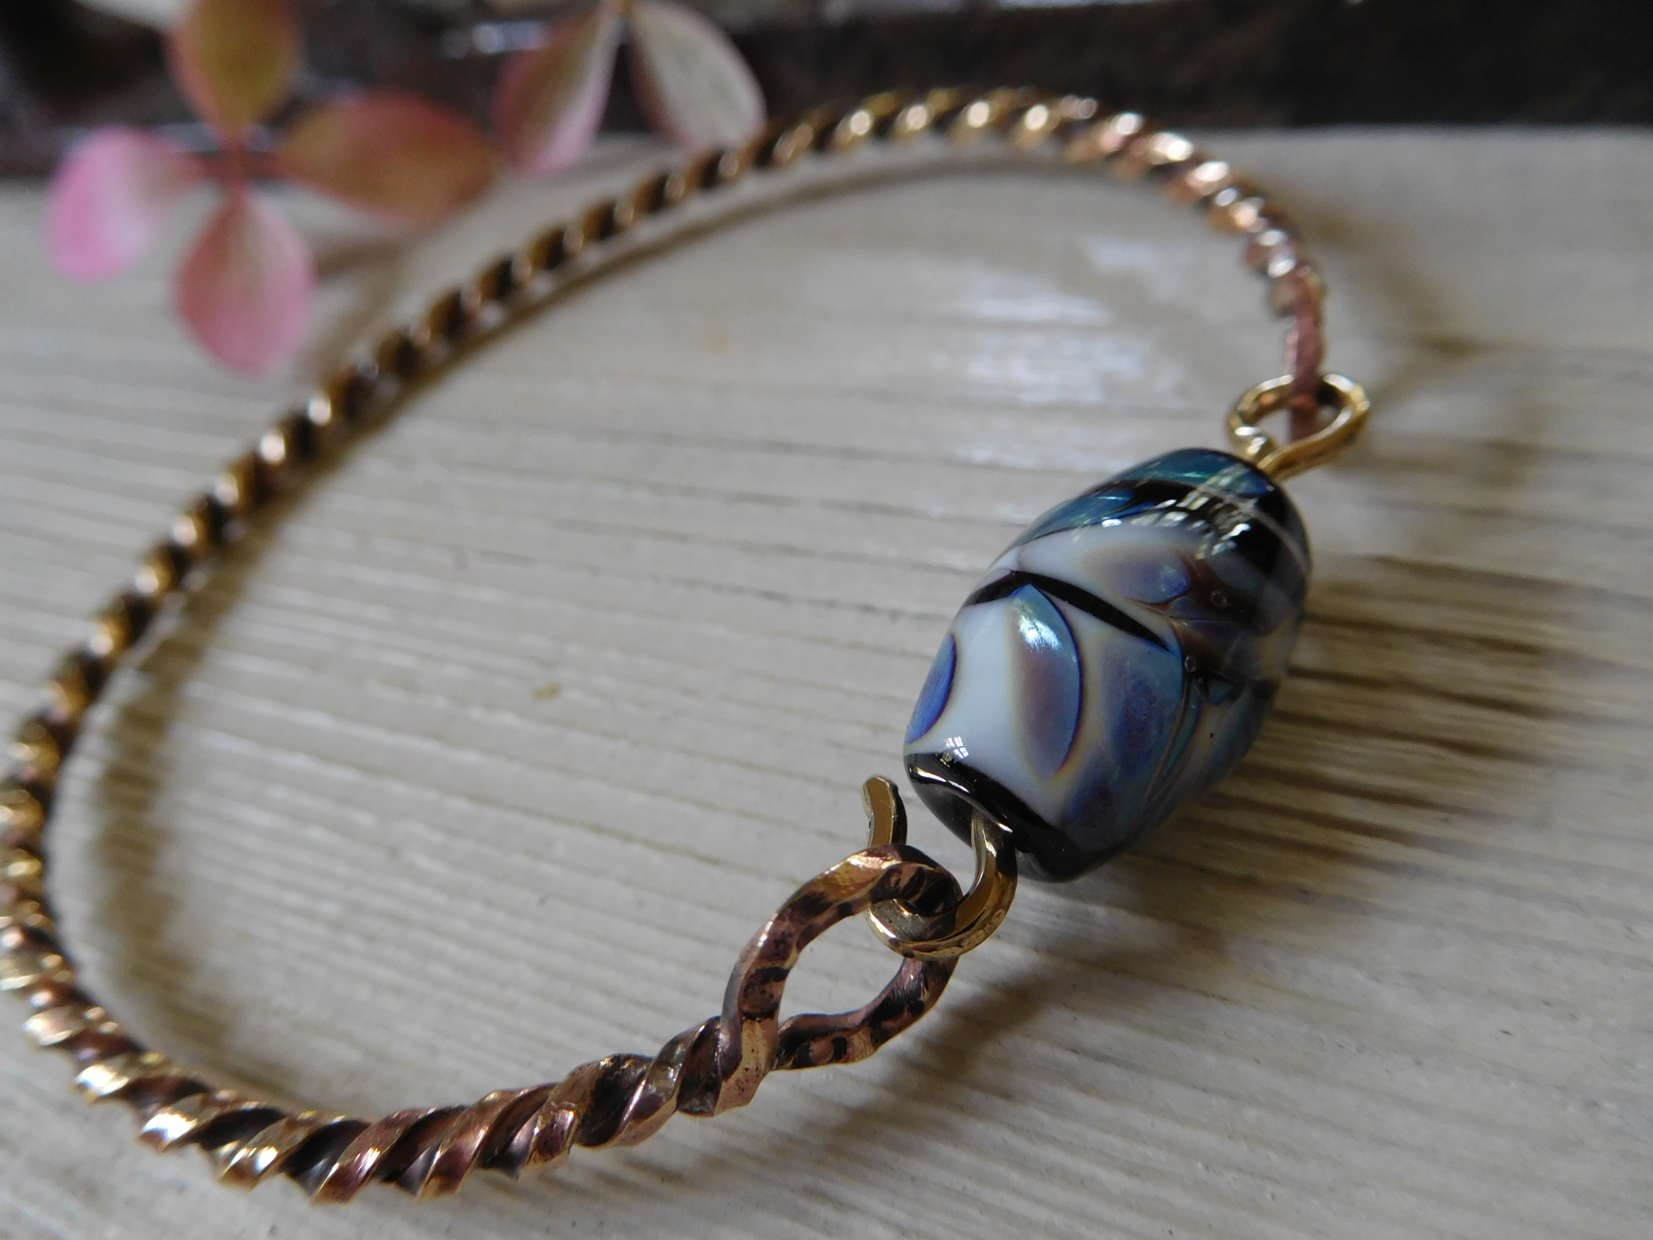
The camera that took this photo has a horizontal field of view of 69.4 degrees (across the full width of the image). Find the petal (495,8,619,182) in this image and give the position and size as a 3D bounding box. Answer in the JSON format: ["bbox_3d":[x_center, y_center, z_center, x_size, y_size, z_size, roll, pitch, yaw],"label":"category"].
[{"bbox_3d":[-0.020,-0.039,0.088,0.004,0.008,0.013,-1,60,64],"label":"petal"}]

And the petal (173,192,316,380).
[{"bbox_3d":[-0.042,-0.024,0.086,0.010,0.004,0.014,-4,73,-25],"label":"petal"}]

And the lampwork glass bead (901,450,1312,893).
[{"bbox_3d":[0.011,0.001,0.044,0.011,0.011,0.019,27,65,35],"label":"lampwork glass bead"}]

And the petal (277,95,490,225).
[{"bbox_3d":[-0.033,-0.034,0.089,0.016,0.009,0.004,3,7,3],"label":"petal"}]

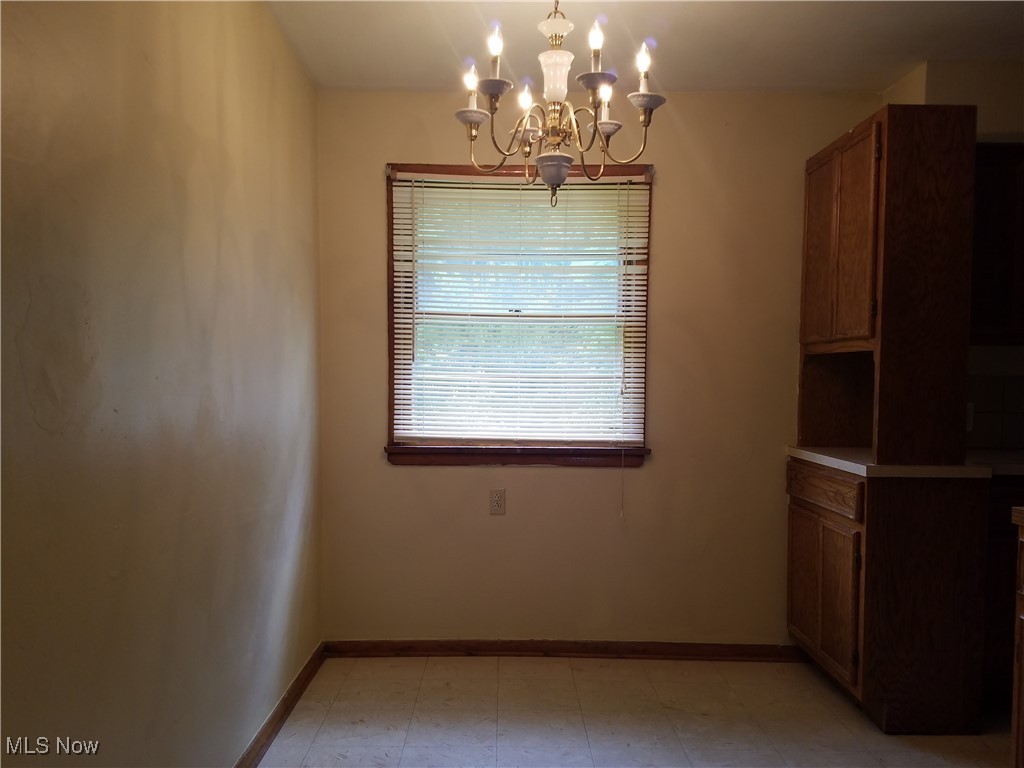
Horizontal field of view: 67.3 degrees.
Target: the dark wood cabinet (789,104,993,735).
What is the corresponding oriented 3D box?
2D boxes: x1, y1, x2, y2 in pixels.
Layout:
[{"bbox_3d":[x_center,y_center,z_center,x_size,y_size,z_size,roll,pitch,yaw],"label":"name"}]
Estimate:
[{"bbox_3d":[1.414,0.131,2.978,0.431,2.153,0.687,1,2,-1],"label":"dark wood cabinet"}]

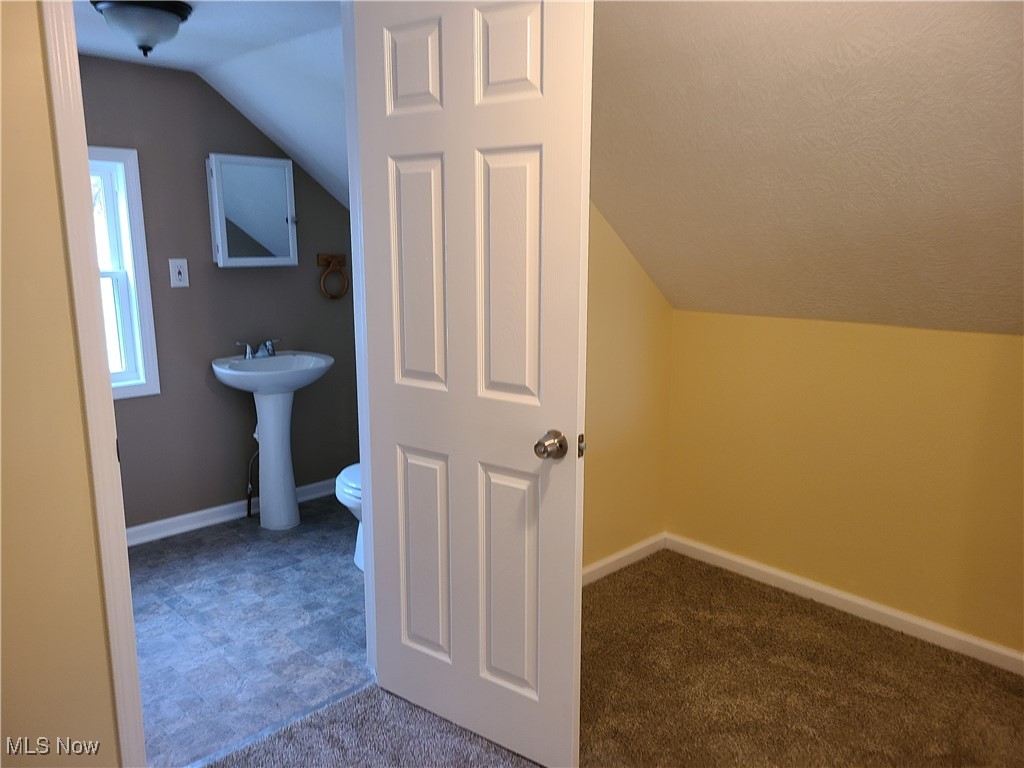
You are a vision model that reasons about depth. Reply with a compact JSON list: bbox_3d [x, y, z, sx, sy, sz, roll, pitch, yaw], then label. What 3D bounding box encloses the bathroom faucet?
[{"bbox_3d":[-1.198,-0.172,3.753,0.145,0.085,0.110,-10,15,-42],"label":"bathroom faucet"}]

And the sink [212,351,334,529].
[{"bbox_3d":[-1.127,0.295,3.700,0.560,0.826,0.495,-10,15,-42],"label":"sink"}]

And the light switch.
[{"bbox_3d":[-1.520,-0.506,3.521,0.077,0.127,0.016,-10,15,-42],"label":"light switch"}]

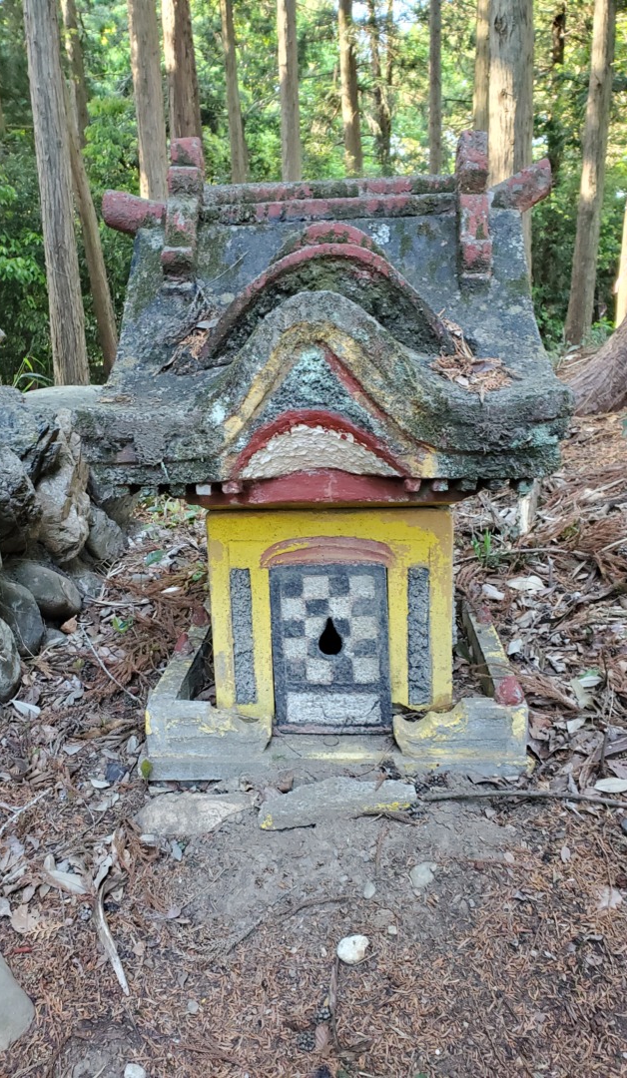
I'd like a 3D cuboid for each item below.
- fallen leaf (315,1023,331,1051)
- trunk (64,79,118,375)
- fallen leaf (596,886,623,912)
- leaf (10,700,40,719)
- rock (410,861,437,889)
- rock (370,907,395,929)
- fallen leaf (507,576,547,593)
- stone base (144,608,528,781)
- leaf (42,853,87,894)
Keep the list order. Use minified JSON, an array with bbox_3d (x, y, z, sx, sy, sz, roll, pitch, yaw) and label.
[{"bbox_3d":[0.014,0.778,1.274,0.019,0.010,0.048,0,12,1],"label":"fallen leaf"},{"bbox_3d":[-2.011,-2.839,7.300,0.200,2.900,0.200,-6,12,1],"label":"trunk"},{"bbox_3d":[0.562,0.677,1.535,0.044,0.012,0.067,3,13,13],"label":"fallen leaf"},{"bbox_3d":[-0.827,0.478,2.327,0.122,0.015,0.038,17,32,29],"label":"leaf"},{"bbox_3d":[0.218,0.672,1.621,0.051,0.025,0.047,0,12,0],"label":"rock"},{"bbox_3d":[0.131,0.703,1.502,0.040,0.018,0.037,0,12,0],"label":"rock"},{"bbox_3d":[0.771,0.155,2.938,0.114,0.020,0.068,-5,35,-8],"label":"fallen leaf"},{"bbox_3d":[0.089,0.391,2.408,0.949,0.235,0.867,1,13,4],"label":"stone base"},{"bbox_3d":[-0.497,0.665,1.617,0.127,0.020,0.031,16,29,32],"label":"leaf"}]

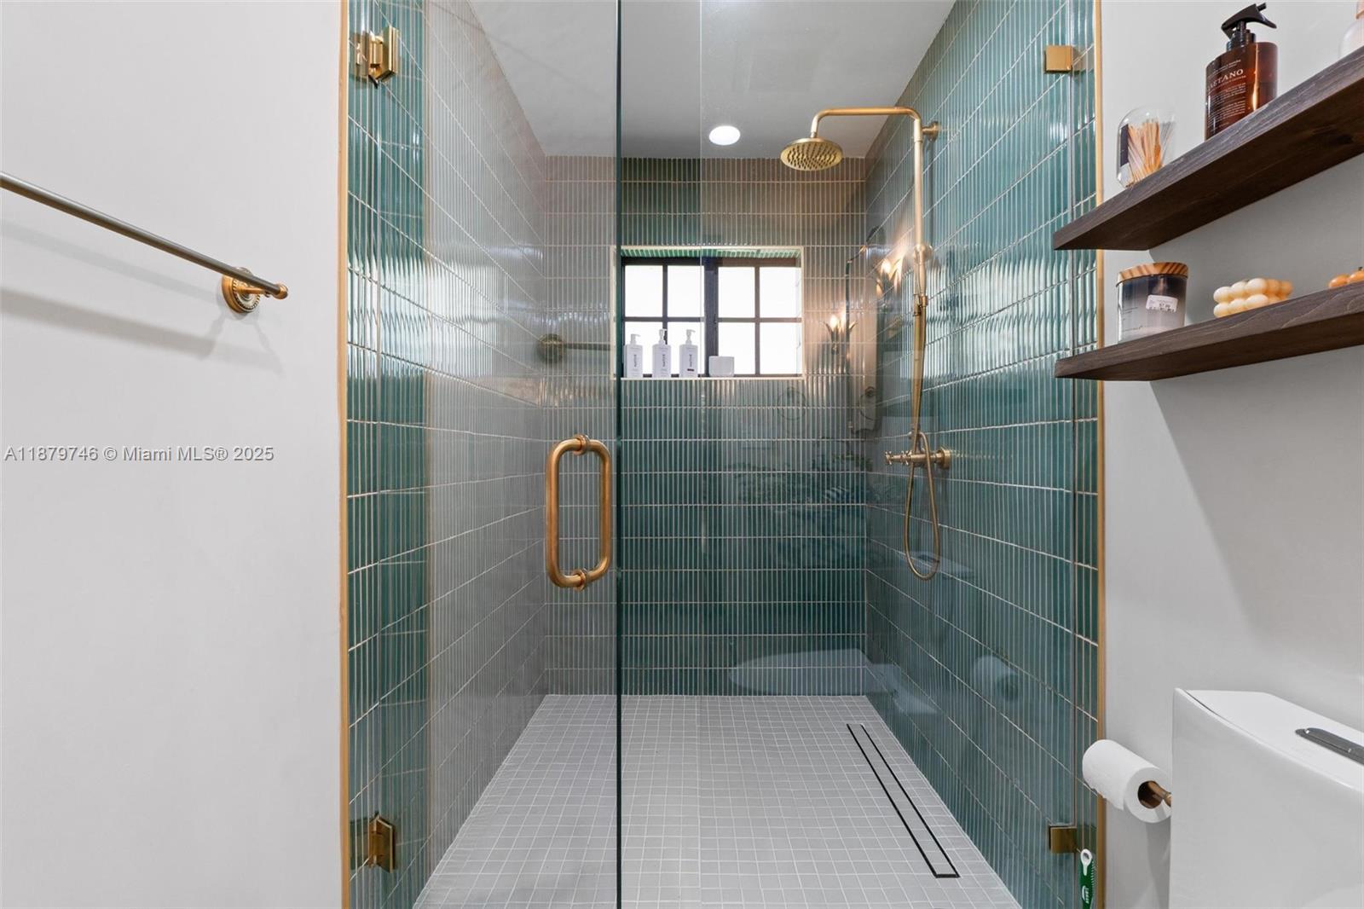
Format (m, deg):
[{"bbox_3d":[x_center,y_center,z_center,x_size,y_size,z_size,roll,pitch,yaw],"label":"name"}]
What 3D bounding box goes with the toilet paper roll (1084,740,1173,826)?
[{"bbox_3d":[0.740,0.536,0.935,0.089,0.089,0.098,0,0,1],"label":"toilet paper roll"}]

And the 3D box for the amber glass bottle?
[{"bbox_3d":[0.704,-0.473,0.716,0.067,0.177,0.067,0,0,-30],"label":"amber glass bottle"}]

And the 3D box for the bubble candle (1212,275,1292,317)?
[{"bbox_3d":[0.737,-0.195,0.734,0.062,0.062,0.062,0,0,-8],"label":"bubble candle"}]

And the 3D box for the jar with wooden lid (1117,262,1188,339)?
[{"bbox_3d":[0.700,-0.218,0.847,0.082,0.110,0.082,0,0,0],"label":"jar with wooden lid"}]

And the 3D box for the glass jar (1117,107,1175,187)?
[{"bbox_3d":[0.690,-0.447,0.848,0.068,0.128,0.068,0,0,0],"label":"glass jar"}]

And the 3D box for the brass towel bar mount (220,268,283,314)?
[{"bbox_3d":[-0.611,-0.234,0.818,0.057,0.067,0.066,0,0,1],"label":"brass towel bar mount"}]

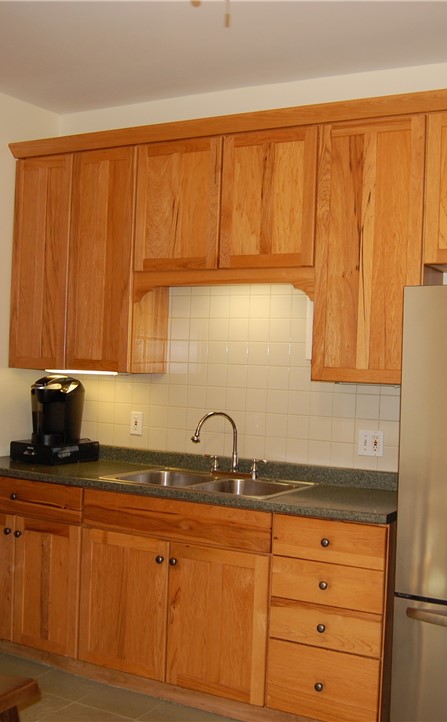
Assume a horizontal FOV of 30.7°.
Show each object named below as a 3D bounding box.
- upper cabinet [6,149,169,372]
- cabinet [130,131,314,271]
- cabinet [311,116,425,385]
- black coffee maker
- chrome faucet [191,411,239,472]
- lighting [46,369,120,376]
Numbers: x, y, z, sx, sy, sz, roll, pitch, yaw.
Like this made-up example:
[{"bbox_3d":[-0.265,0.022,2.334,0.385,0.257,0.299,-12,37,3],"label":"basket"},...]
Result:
[{"bbox_3d":[-0.675,-0.486,4.150,0.752,1.068,0.327,2,0,28],"label":"upper cabinet"},{"bbox_3d":[0.066,-0.696,3.760,0.909,0.596,0.327,2,0,28],"label":"cabinet"},{"bbox_3d":[0.659,-0.439,3.441,0.454,1.068,0.327,2,0,28],"label":"cabinet"},{"bbox_3d":[-0.868,0.289,4.151,0.310,0.431,0.325,2,0,28],"label":"black coffee maker"},{"bbox_3d":[-0.032,0.372,3.669,0.263,0.288,0.045,2,0,-39],"label":"chrome faucet"},{"bbox_3d":[-0.719,0.050,4.129,0.458,0.029,0.090,2,0,28],"label":"lighting"}]

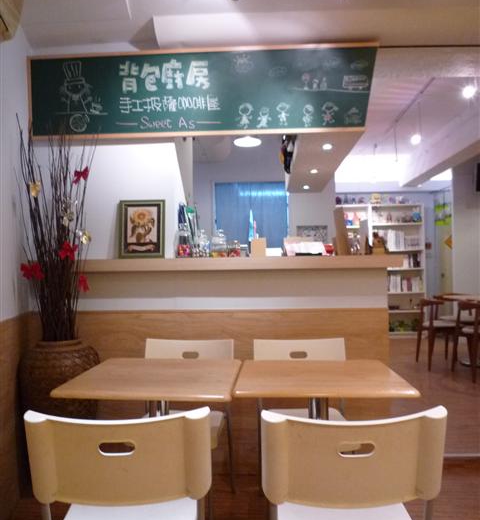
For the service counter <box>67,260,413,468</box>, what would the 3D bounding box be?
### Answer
[{"bbox_3d":[-0.125,0.588,2.611,1.930,1.195,0.500,-1,-1,3],"label":"service counter"}]

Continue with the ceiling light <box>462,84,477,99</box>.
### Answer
[{"bbox_3d":[1.663,-1.221,3.350,0.090,0.100,0.090,-1,-1,3],"label":"ceiling light"}]

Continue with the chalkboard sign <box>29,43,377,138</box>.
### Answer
[{"bbox_3d":[-0.211,-0.972,2.667,1.980,0.475,0.050,-1,6,3],"label":"chalkboard sign"}]

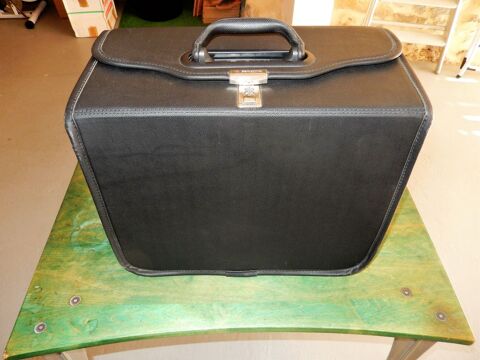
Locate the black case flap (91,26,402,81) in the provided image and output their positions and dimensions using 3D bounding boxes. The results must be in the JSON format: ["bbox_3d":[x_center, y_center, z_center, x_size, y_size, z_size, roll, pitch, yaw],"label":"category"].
[{"bbox_3d":[0.011,-0.195,0.517,0.458,0.027,0.145,0,44,0],"label":"black case flap"}]

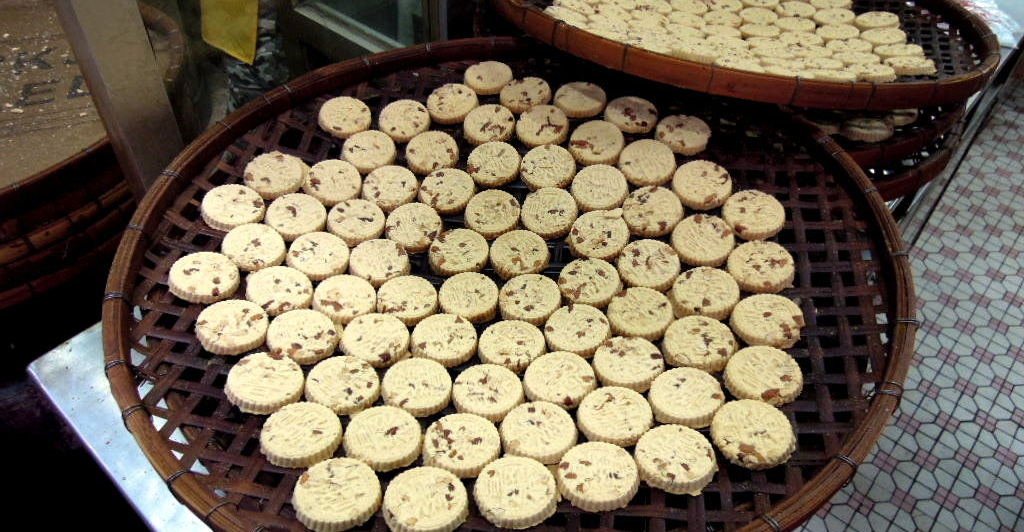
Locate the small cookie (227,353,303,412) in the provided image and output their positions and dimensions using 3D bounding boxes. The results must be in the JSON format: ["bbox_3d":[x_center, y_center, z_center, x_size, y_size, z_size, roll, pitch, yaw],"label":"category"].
[{"bbox_3d":[-0.203,0.097,0.584,0.059,0.011,0.059,13,37,0],"label":"small cookie"}]

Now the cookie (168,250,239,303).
[{"bbox_3d":[-0.284,0.011,0.657,0.059,0.011,0.059,11,43,-10],"label":"cookie"}]

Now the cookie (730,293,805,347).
[{"bbox_3d":[0.224,0.049,0.623,0.059,0.011,0.059,-10,40,9],"label":"cookie"}]

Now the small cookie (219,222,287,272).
[{"bbox_3d":[-0.220,-0.016,0.607,0.052,0.009,0.052,10,45,-10],"label":"small cookie"}]

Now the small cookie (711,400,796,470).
[{"bbox_3d":[0.167,0.116,0.489,0.056,0.011,0.056,-8,32,5],"label":"small cookie"}]

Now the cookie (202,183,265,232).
[{"bbox_3d":[-0.284,-0.058,0.723,0.059,0.011,0.059,10,48,-11],"label":"cookie"}]

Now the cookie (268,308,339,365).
[{"bbox_3d":[-0.170,0.058,0.580,0.056,0.011,0.056,11,37,0],"label":"cookie"}]

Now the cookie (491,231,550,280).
[{"bbox_3d":[0.008,-0.011,0.684,0.056,0.011,0.056,-1,44,0],"label":"cookie"}]

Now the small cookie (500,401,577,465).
[{"bbox_3d":[0.020,0.119,0.513,0.056,0.011,0.056,-2,33,0],"label":"small cookie"}]

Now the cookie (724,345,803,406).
[{"bbox_3d":[0.189,0.082,0.535,0.056,0.011,0.056,-12,35,0],"label":"cookie"}]

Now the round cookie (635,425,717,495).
[{"bbox_3d":[0.107,0.124,0.462,0.052,0.009,0.052,-8,32,0],"label":"round cookie"}]

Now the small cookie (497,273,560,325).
[{"bbox_3d":[0.016,0.028,0.598,0.052,0.009,0.052,-3,44,0],"label":"small cookie"}]

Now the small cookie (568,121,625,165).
[{"bbox_3d":[0.089,-0.129,0.747,0.056,0.012,0.056,-2,55,0],"label":"small cookie"}]

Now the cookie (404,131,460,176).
[{"bbox_3d":[-0.087,-0.124,0.778,0.056,0.011,0.056,3,52,-3],"label":"cookie"}]

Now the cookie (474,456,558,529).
[{"bbox_3d":[0.003,0.147,0.465,0.056,0.011,0.056,-1,31,0],"label":"cookie"}]

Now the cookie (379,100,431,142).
[{"bbox_3d":[-0.127,-0.171,0.841,0.059,0.011,0.059,3,58,-5],"label":"cookie"}]

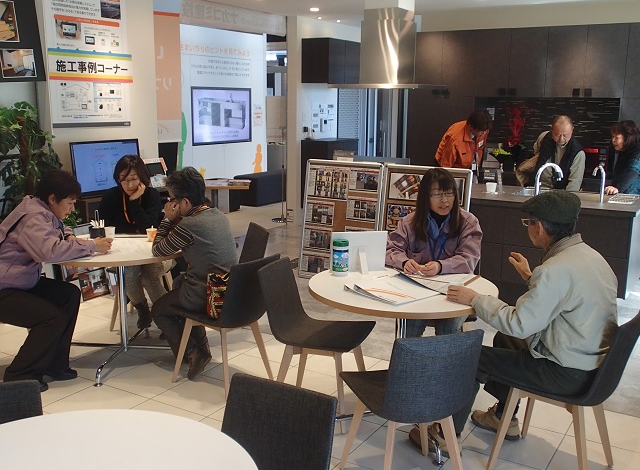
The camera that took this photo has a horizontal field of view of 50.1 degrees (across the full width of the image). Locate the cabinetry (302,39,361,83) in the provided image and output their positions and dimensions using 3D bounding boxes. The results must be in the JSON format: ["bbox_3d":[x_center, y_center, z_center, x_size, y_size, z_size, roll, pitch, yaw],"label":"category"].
[{"bbox_3d":[0.175,-2.529,10.037,0.445,0.610,0.910,7,13,31],"label":"cabinetry"}]

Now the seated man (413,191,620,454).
[{"bbox_3d":[0.857,0.399,3.067,0.840,1.240,0.560,9,13,36],"label":"seated man"}]

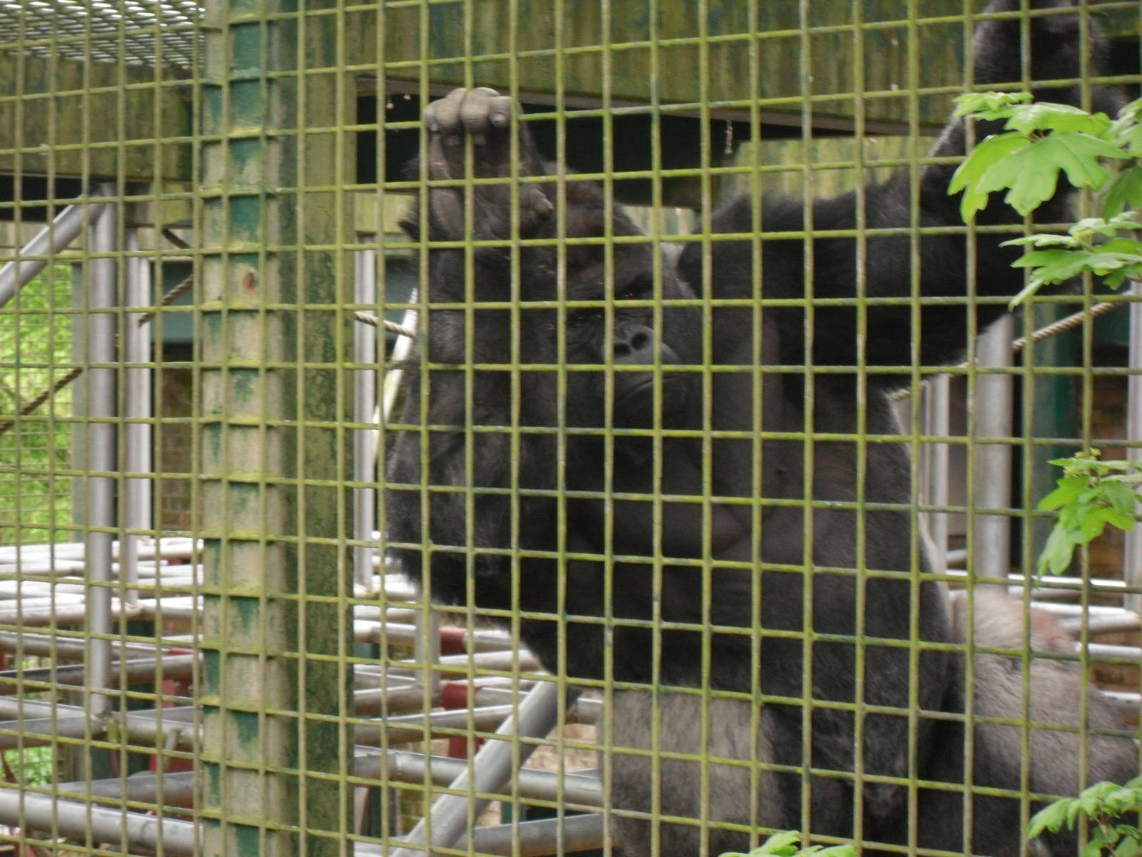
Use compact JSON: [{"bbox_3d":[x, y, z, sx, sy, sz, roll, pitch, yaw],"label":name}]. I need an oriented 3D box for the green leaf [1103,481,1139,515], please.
[{"bbox_3d":[0.445,0.057,2.800,0.032,0.030,0.024,0,1,-11],"label":"green leaf"}]

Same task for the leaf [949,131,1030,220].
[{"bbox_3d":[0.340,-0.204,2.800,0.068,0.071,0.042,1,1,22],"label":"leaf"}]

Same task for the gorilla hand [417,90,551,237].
[{"bbox_3d":[-0.102,-0.320,4.170,0.140,0.183,0.110,1,1,27],"label":"gorilla hand"}]

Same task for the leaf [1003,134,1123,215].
[{"bbox_3d":[0.387,-0.202,2.750,0.103,0.065,0.040,0,1,8],"label":"leaf"}]

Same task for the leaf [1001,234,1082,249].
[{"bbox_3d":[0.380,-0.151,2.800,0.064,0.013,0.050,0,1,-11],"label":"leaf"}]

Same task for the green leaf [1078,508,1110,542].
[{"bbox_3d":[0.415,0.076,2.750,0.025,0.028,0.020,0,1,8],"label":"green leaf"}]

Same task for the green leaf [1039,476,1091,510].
[{"bbox_3d":[0.400,0.052,2.800,0.044,0.028,0.028,1,1,22],"label":"green leaf"}]

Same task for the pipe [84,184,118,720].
[{"bbox_3d":[-0.934,0.046,6.900,0.050,1.060,0.050,0,1,-7],"label":"pipe"}]

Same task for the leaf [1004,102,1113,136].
[{"bbox_3d":[0.387,-0.245,2.750,0.086,0.025,0.060,0,1,8],"label":"leaf"}]

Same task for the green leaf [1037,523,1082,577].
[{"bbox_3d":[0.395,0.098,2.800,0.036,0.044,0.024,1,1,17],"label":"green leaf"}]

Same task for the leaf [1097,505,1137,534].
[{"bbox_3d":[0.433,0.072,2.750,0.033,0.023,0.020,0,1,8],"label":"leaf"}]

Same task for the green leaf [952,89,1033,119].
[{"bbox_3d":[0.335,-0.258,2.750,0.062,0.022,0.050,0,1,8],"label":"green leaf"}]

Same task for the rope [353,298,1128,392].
[{"bbox_3d":[0.363,-0.178,7.400,1.660,0.200,0.120,0,1,0],"label":"rope"}]

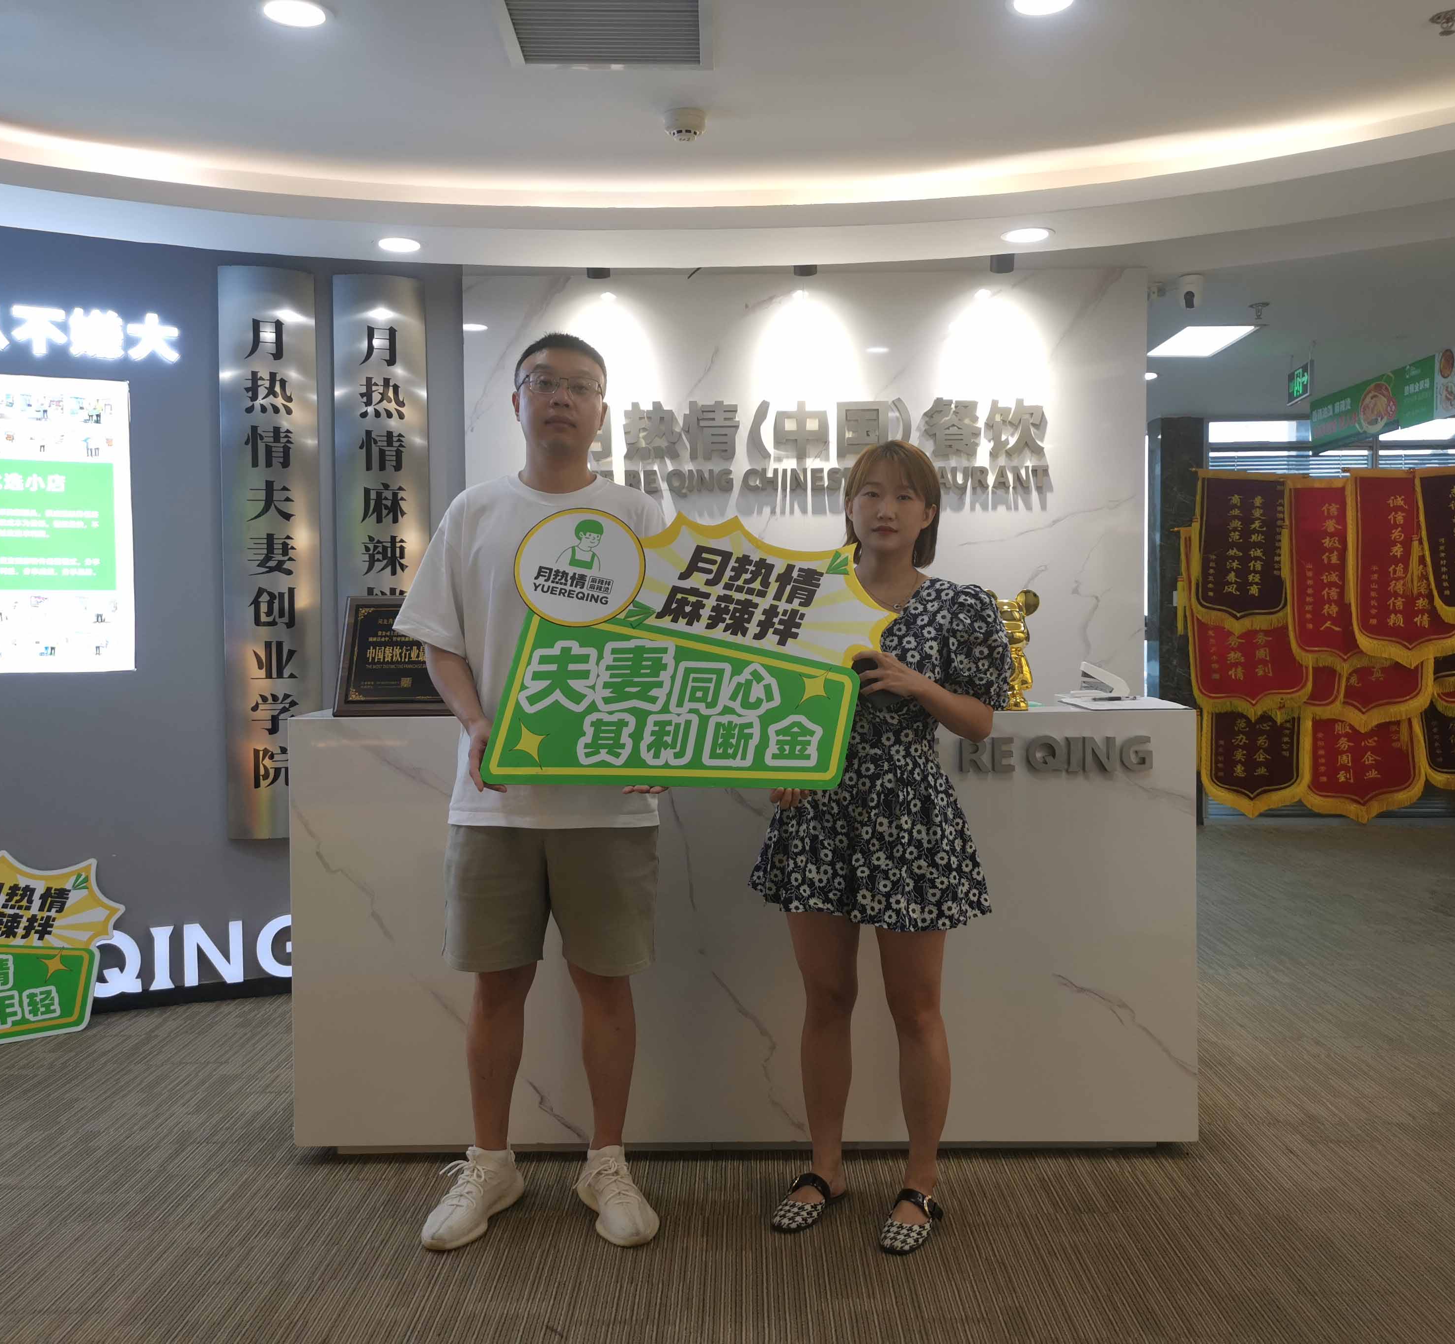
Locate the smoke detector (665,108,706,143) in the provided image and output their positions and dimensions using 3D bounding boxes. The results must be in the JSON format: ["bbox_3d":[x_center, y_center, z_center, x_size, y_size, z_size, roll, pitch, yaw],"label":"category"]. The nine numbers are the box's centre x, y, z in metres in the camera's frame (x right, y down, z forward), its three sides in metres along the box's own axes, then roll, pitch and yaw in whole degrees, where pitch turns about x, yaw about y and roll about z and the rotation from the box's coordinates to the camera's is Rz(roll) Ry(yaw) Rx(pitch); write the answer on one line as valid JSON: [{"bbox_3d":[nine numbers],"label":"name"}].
[{"bbox_3d":[-0.109,-1.420,3.640,0.104,0.062,0.104,0,2,0],"label":"smoke detector"}]

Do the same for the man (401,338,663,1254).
[{"bbox_3d":[-0.371,0.212,2.804,0.580,1.784,0.400,0,2,-3],"label":"man"}]

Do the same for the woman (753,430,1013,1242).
[{"bbox_3d":[0.308,0.311,2.810,0.490,1.560,0.370,0,2,14],"label":"woman"}]

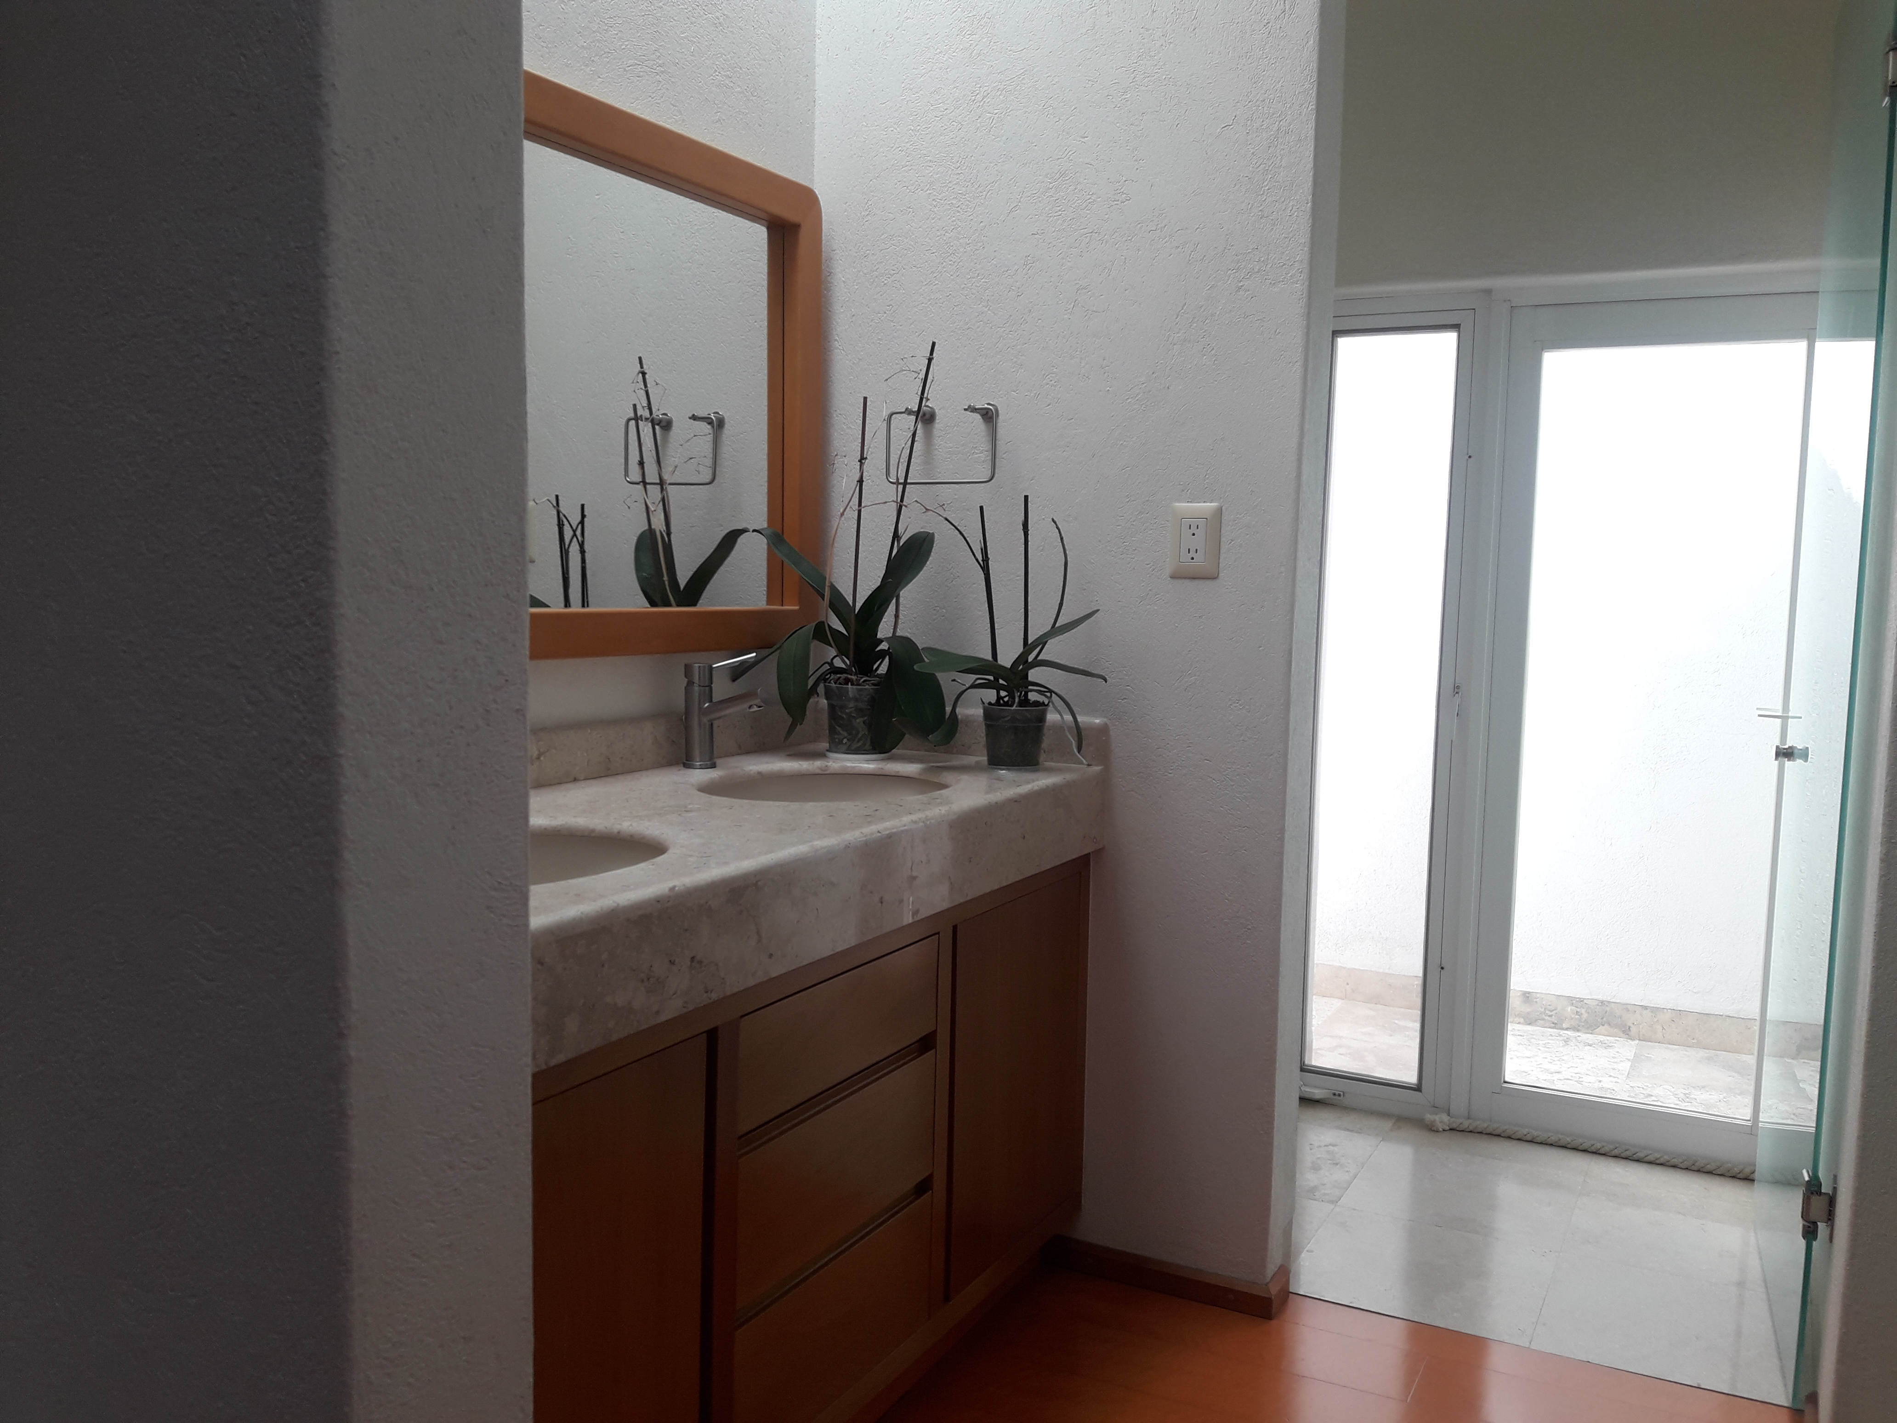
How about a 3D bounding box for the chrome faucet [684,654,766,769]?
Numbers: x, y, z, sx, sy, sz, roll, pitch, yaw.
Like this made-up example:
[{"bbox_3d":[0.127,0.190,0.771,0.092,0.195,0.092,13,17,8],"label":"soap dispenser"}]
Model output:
[{"bbox_3d":[-0.351,-0.001,2.412,0.150,0.184,0.052,4,6,28],"label":"chrome faucet"}]

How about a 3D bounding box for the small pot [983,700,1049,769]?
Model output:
[{"bbox_3d":[0.110,0.039,2.532,0.108,0.104,0.108,1,5,0],"label":"small pot"}]

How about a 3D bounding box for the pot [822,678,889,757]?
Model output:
[{"bbox_3d":[-0.155,0.014,2.641,0.113,0.122,0.113,1,5,0],"label":"pot"}]

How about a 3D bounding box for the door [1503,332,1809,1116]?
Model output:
[{"bbox_3d":[1.429,0.042,3.127,0.530,1.600,0.050,4,6,28],"label":"door"}]

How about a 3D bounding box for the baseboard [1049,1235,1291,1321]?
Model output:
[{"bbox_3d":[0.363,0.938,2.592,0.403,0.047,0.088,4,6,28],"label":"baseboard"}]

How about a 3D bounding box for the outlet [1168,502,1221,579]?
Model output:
[{"bbox_3d":[0.392,-0.269,2.439,0.077,0.118,0.012,4,6,28],"label":"outlet"}]

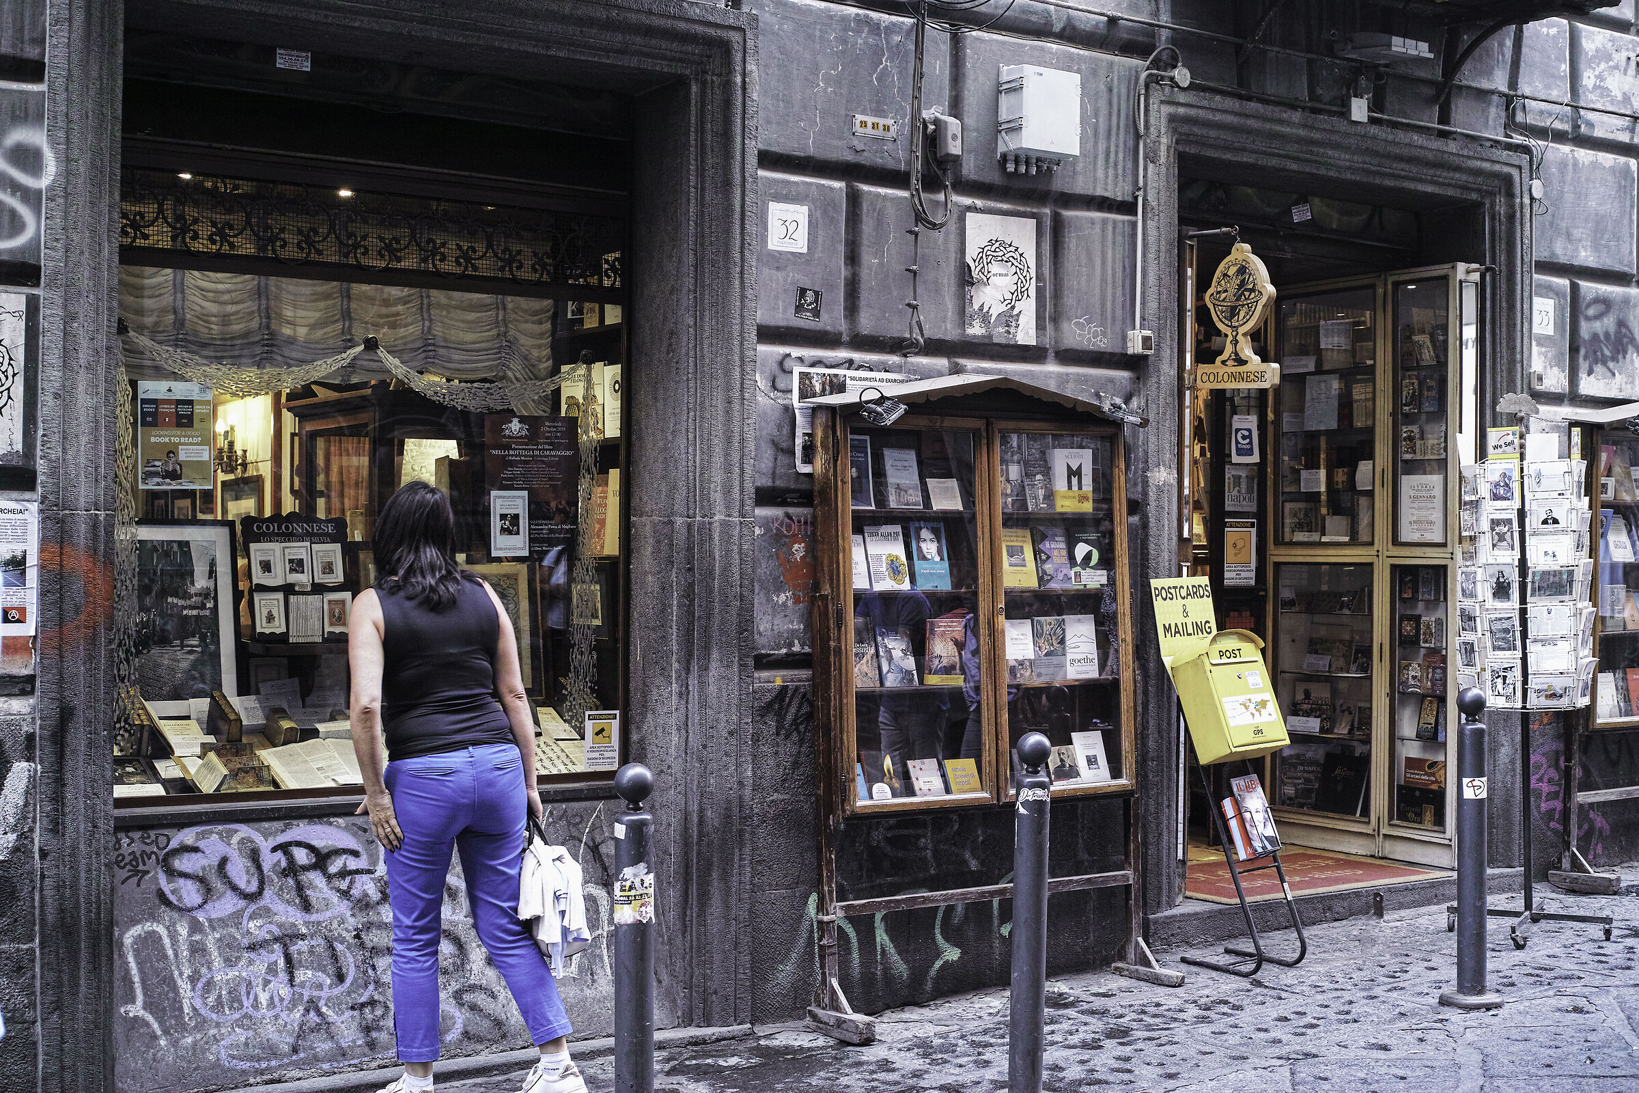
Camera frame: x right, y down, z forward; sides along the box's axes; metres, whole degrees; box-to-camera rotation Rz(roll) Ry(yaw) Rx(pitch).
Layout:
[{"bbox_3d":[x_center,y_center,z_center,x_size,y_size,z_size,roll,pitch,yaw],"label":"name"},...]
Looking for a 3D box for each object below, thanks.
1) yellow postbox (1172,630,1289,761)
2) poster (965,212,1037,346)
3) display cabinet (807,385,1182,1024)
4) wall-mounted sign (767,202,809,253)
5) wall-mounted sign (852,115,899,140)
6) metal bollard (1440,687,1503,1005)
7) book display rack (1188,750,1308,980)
[{"bbox_3d":[1.434,0.528,7.141,0.280,0.415,0.180,1,-22,-34],"label":"yellow postbox"},{"bbox_3d":[0.615,-0.896,6.865,0.297,0.427,0.010,1,-1,-33],"label":"poster"},{"bbox_3d":[0.579,0.473,6.634,1.349,2.038,0.376,1,-1,-33],"label":"display cabinet"},{"bbox_3d":[-0.093,-0.996,6.396,0.146,0.145,0.012,1,-1,-33],"label":"wall-mounted sign"},{"bbox_3d":[0.183,-1.347,6.580,0.173,0.065,0.012,1,-1,-33],"label":"wall-mounted sign"},{"bbox_3d":[2.059,0.943,6.464,0.203,0.989,0.203,1,-1,-33],"label":"metal bollard"},{"bbox_3d":[1.487,1.089,7.095,0.310,0.730,0.420,1,-1,-33],"label":"book display rack"}]

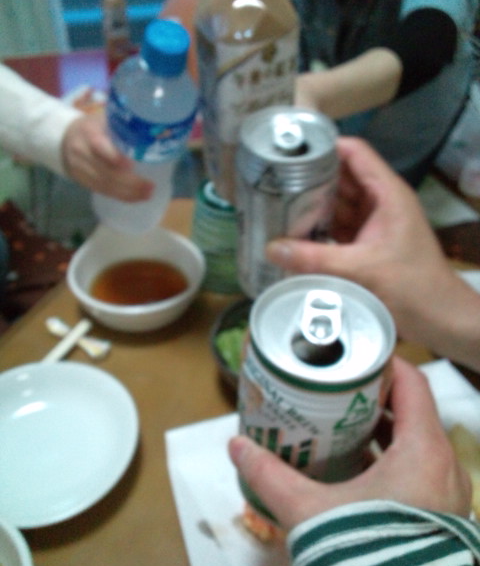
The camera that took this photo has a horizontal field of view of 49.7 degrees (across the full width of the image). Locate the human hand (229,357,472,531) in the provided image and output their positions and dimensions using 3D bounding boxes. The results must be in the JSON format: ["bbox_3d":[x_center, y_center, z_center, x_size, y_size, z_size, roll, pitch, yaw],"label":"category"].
[{"bbox_3d":[0.050,0.077,0.243,0.103,0.080,0.105,-7,44,-5],"label":"human hand"}]

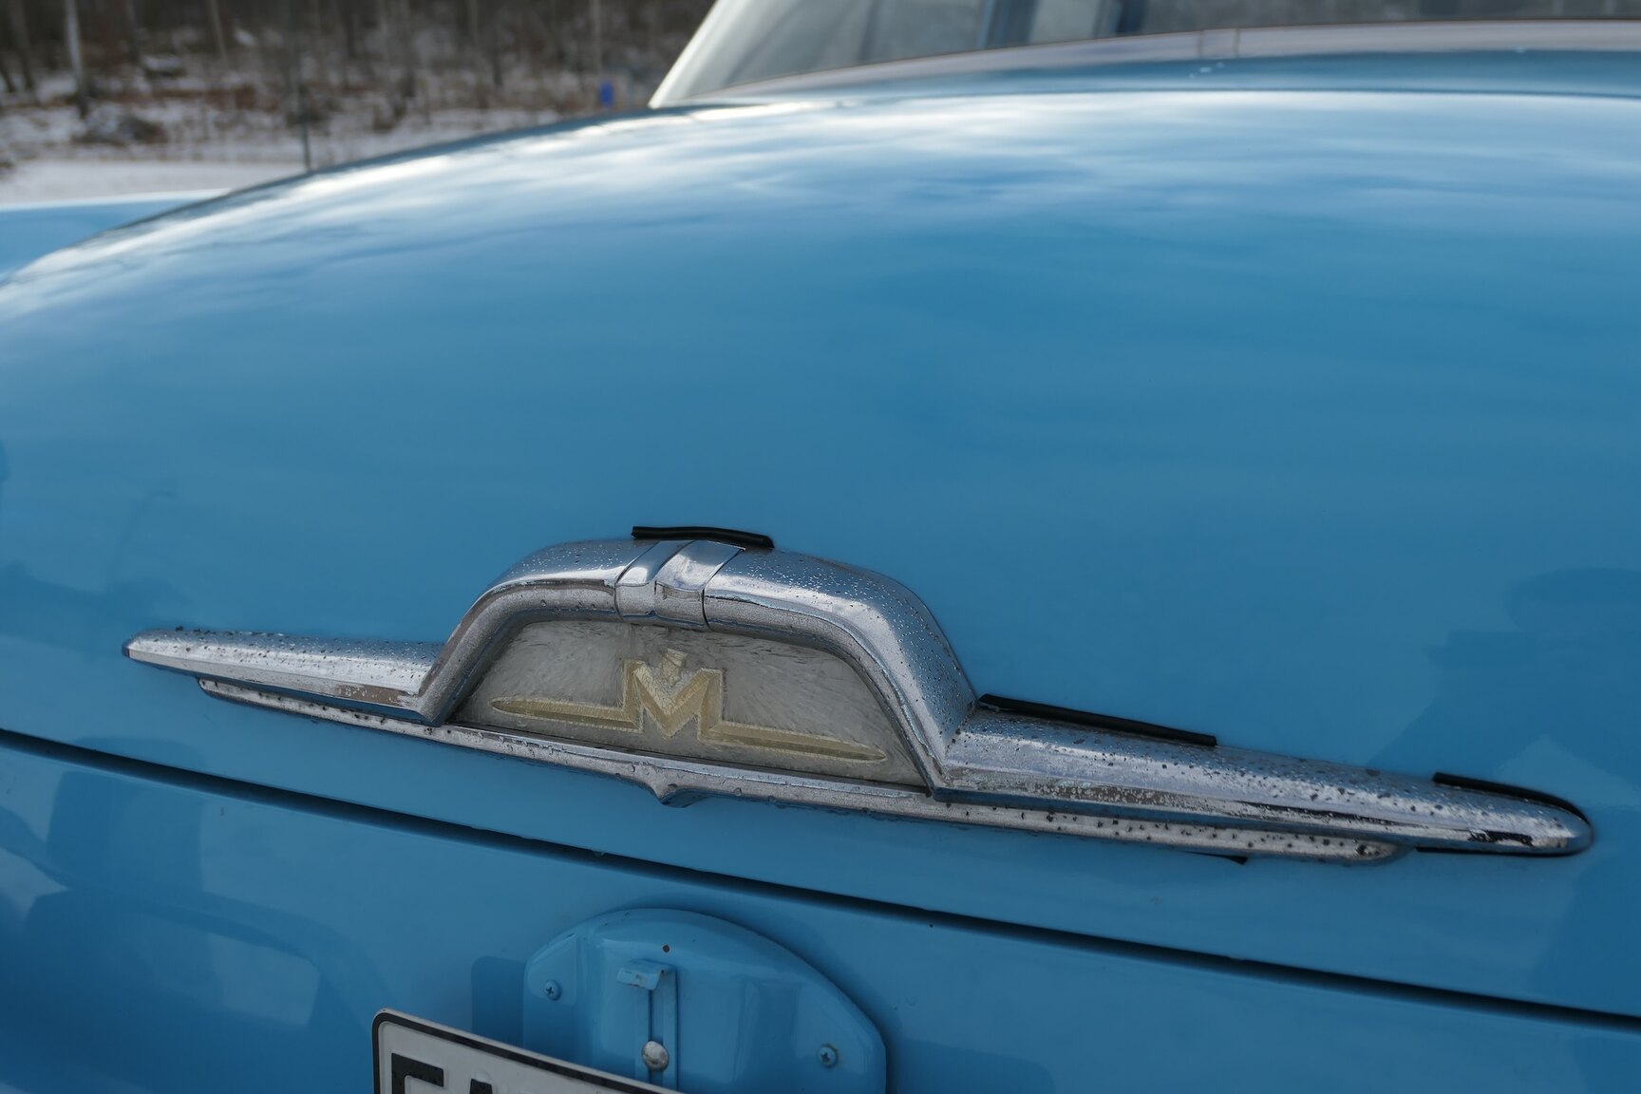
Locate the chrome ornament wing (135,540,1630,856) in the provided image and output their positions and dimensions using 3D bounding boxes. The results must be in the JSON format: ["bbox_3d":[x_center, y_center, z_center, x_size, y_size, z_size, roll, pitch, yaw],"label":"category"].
[{"bbox_3d":[-0.056,0.049,0.637,0.660,0.105,0.043,4,7,28],"label":"chrome ornament wing"}]

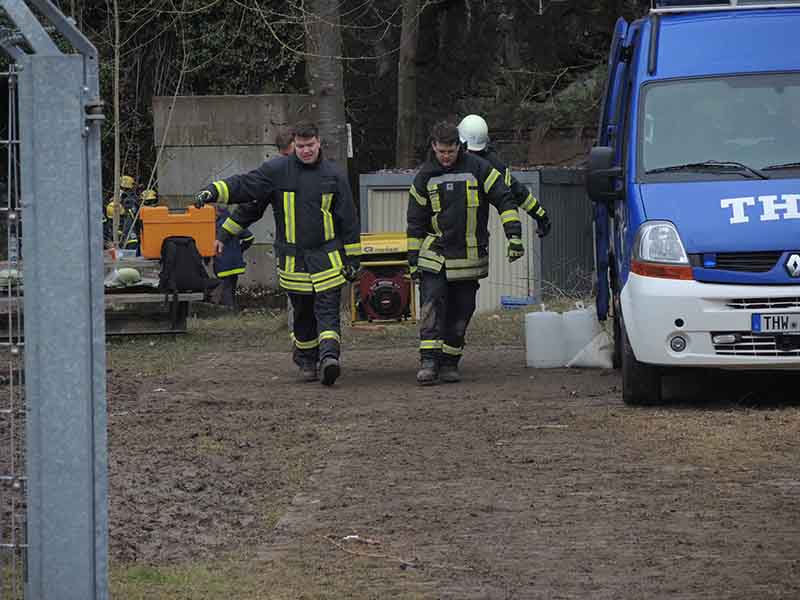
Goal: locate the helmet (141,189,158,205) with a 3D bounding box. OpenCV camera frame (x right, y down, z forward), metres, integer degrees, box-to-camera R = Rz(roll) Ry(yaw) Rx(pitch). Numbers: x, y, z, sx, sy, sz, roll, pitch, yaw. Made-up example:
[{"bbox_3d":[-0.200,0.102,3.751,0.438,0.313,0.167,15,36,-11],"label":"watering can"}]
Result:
[{"bbox_3d":[-3.283,-1.343,53.000,0.240,0.220,0.270,0,1,0],"label":"helmet"}]

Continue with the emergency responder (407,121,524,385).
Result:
[{"bbox_3d":[0.447,-0.314,27.600,0.820,1.810,0.550,0,1,-5],"label":"emergency responder"}]

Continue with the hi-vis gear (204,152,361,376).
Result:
[{"bbox_3d":[-0.805,-0.243,27.700,1.050,1.530,0.500,0,1,0],"label":"hi-vis gear"}]

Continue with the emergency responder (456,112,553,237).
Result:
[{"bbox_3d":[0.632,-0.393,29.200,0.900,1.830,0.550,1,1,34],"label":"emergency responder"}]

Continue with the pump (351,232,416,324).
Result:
[{"bbox_3d":[-0.108,-0.143,28.150,0.460,0.640,0.750,0,1,-1],"label":"pump"}]

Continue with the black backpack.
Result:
[{"bbox_3d":[-2.015,-0.334,38.000,0.460,0.520,0.300,0,1,-6],"label":"black backpack"}]

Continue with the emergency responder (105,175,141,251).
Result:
[{"bbox_3d":[-3.637,-0.780,53.000,0.580,1.740,0.480,0,1,-6],"label":"emergency responder"}]

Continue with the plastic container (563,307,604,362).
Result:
[{"bbox_3d":[1.343,0.287,30.100,0.280,0.420,0.290,0,1,0],"label":"plastic container"}]

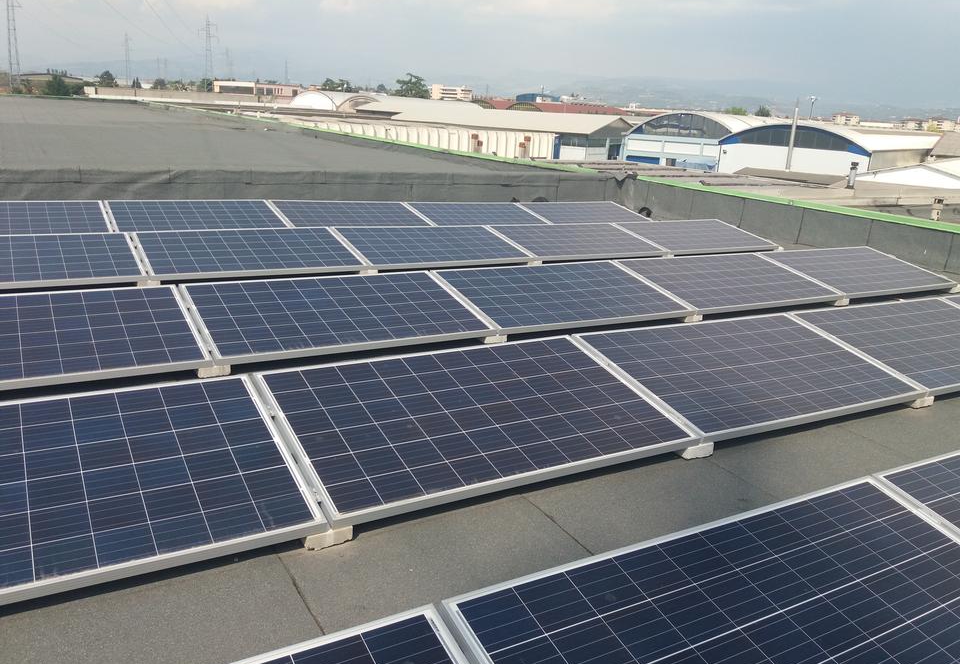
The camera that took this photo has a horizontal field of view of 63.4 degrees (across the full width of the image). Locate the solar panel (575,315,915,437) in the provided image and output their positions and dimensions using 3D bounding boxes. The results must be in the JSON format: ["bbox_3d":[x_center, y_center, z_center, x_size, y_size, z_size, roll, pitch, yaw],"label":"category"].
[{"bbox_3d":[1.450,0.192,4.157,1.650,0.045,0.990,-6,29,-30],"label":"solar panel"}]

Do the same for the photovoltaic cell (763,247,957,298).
[{"bbox_3d":[3.475,-0.570,7.165,1.650,0.045,0.990,-6,29,-30],"label":"photovoltaic cell"}]

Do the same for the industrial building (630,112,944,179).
[{"bbox_3d":[32.721,-19.685,89.700,28.000,8.879,29.000,15,20,34],"label":"industrial building"}]

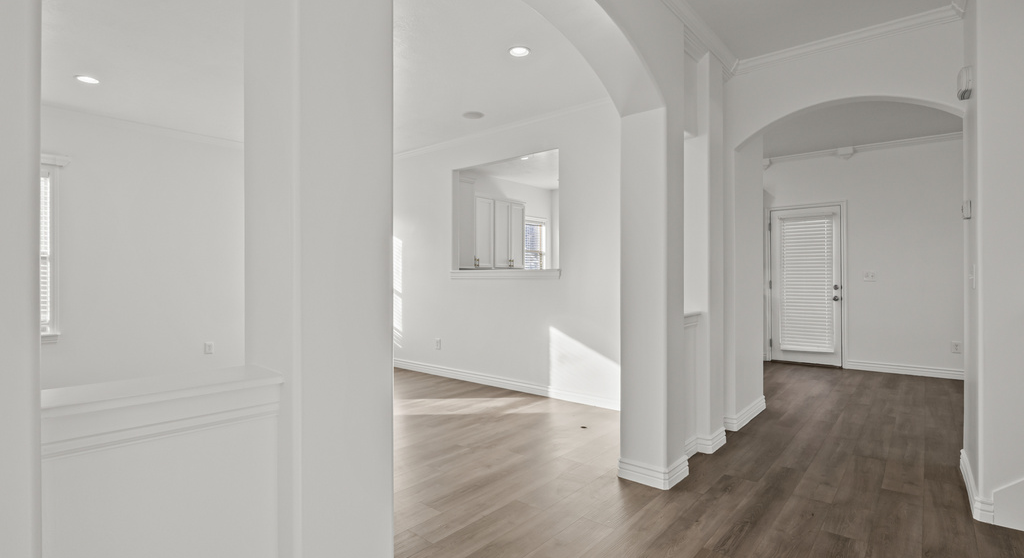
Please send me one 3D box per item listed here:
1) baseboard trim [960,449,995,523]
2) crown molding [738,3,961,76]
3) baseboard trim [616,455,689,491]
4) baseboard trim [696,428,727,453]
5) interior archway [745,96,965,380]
[{"bbox_3d":[2.440,1.068,2.493,0.076,0.118,0.786,0,0,41],"label":"baseboard trim"},{"bbox_3d":[2.107,-1.538,3.102,1.232,0.082,0.058,0,0,41],"label":"crown molding"},{"bbox_3d":[0.812,1.071,2.712,0.290,0.118,0.305,0,0,41],"label":"baseboard trim"},{"bbox_3d":[1.350,1.071,3.182,0.091,0.118,0.290,0,0,41],"label":"baseboard trim"},{"bbox_3d":[2.171,-0.010,3.173,1.240,2.277,0.130,0,0,41],"label":"interior archway"}]

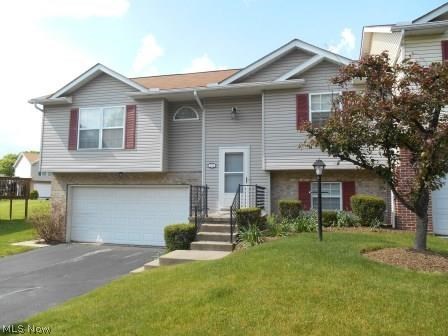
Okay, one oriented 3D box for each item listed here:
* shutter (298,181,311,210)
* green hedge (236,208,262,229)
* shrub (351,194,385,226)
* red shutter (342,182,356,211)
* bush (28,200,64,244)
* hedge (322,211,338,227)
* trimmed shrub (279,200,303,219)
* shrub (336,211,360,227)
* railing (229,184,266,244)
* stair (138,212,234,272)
[{"bbox_3d":[2.655,0.912,11.003,0.390,0.930,0.050,-1,-5,14],"label":"shutter"},{"bbox_3d":[0.673,1.400,9.036,0.660,0.610,0.650,-1,-5,14],"label":"green hedge"},{"bbox_3d":[4.183,1.244,9.845,0.840,0.920,0.850,-1,-5,14],"label":"shrub"},{"bbox_3d":[3.976,0.904,10.680,0.410,0.920,0.050,-1,-5,14],"label":"red shutter"},{"bbox_3d":[-6.611,2.014,12.700,1.100,1.530,1.000,-1,-5,14],"label":"bush"},{"bbox_3d":[3.182,1.520,10.142,0.510,0.480,0.500,-1,-5,14],"label":"hedge"},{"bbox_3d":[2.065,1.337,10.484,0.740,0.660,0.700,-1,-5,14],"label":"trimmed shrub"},{"bbox_3d":[3.608,1.487,9.885,0.740,0.470,0.600,-1,-5,14],"label":"shrub"},{"bbox_3d":[0.766,1.279,9.928,0.560,1.550,2.600,-1,-5,14],"label":"railing"},{"bbox_3d":[-0.479,1.920,9.270,2.000,1.110,3.750,-1,-5,14],"label":"stair"}]

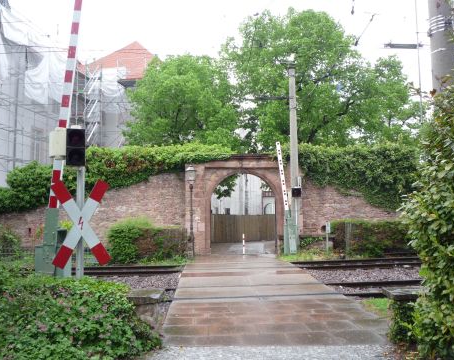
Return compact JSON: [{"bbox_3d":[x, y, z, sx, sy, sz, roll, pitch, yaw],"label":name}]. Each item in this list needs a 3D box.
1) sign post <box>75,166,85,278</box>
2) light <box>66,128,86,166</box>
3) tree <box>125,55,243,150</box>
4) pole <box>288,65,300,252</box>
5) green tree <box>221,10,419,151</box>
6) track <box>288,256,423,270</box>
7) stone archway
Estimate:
[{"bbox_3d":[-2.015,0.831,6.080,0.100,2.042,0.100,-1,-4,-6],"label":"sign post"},{"bbox_3d":[-2.051,-0.439,6.080,0.260,0.510,0.250,-1,-4,-7],"label":"light"},{"bbox_3d":[-2.141,-1.715,22.846,5.700,9.716,5.500,-1,-4,0],"label":"tree"},{"bbox_3d":[2.241,-0.781,15.135,0.270,6.596,0.270,-1,-4,0],"label":"pole"},{"bbox_3d":[4.579,-2.928,22.422,9.300,11.834,8.500,-1,-4,0],"label":"green tree"},{"bbox_3d":[3.578,2.362,12.346,3.700,0.170,1.250,-1,-4,-2],"label":"track"},{"bbox_3d":[0.460,0.862,15.673,3.750,3.459,0.900,-1,-4,-2],"label":"stone archway"}]

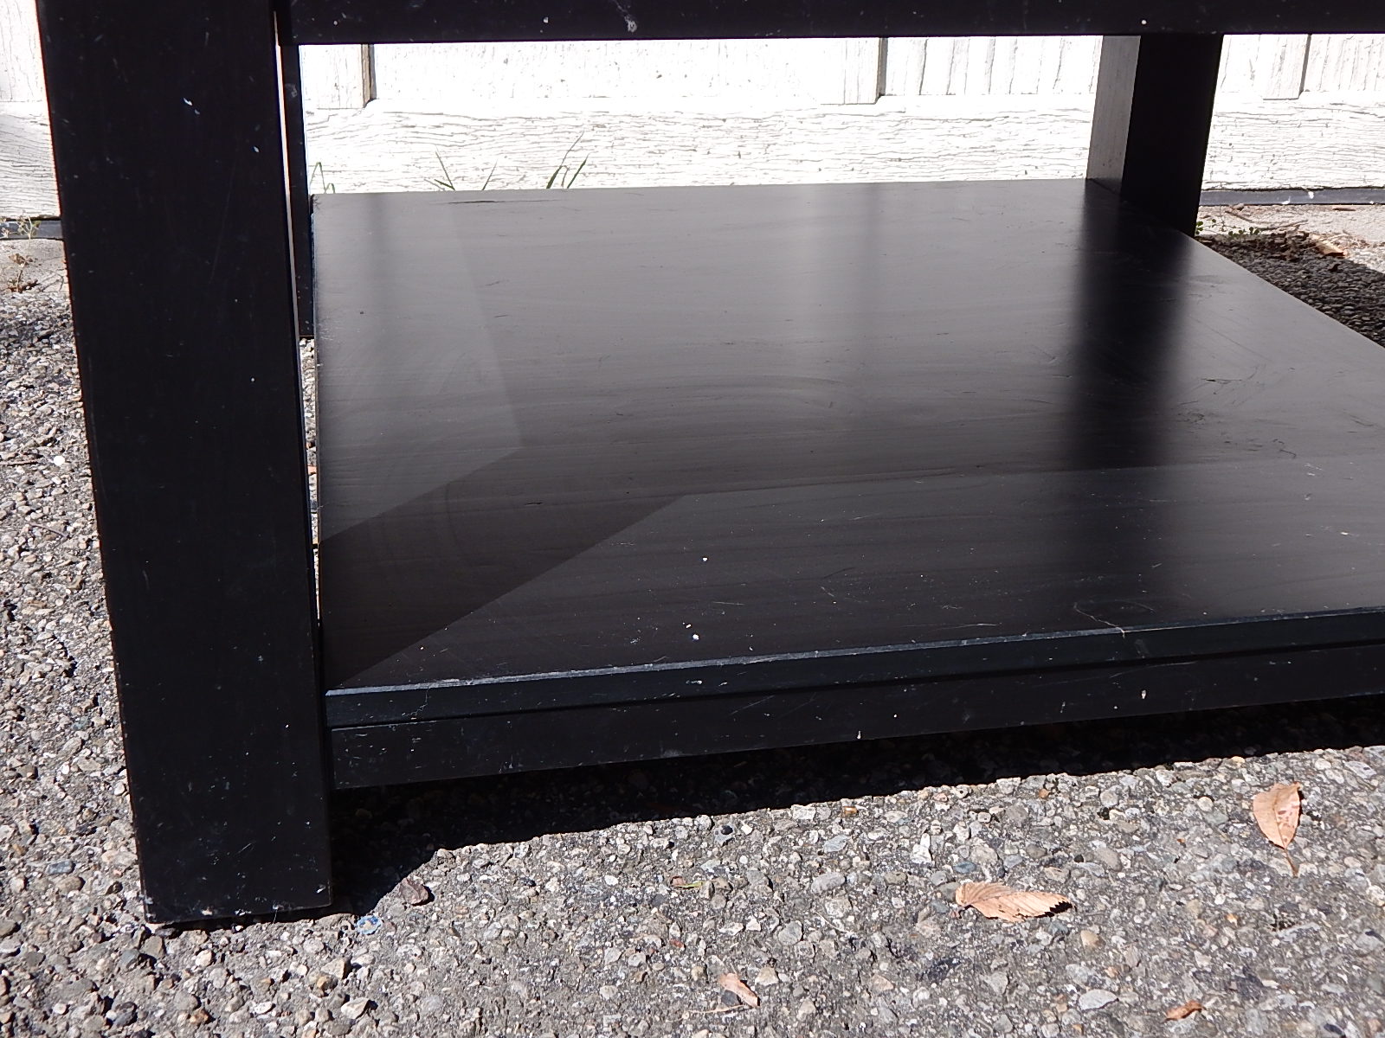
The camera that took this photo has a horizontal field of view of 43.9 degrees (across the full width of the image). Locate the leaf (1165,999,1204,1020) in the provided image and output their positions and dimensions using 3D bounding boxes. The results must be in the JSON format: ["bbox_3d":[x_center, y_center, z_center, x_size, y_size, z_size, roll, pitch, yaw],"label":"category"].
[{"bbox_3d":[0.208,0.208,0.727,0.018,0.006,0.008,-10,27,-25],"label":"leaf"}]

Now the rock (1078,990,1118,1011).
[{"bbox_3d":[0.172,0.205,0.731,0.018,0.007,0.011,-5,25,-15],"label":"rock"}]

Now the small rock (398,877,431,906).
[{"bbox_3d":[-0.127,0.170,0.785,0.015,0.009,0.013,13,26,23],"label":"small rock"}]

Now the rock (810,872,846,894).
[{"bbox_3d":[0.063,0.169,0.800,0.018,0.008,0.010,-11,27,-26],"label":"rock"}]

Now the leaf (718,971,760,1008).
[{"bbox_3d":[0.019,0.200,0.729,0.011,0.008,0.024,-16,30,-34],"label":"leaf"}]

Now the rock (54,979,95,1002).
[{"bbox_3d":[-0.258,0.197,0.718,0.018,0.007,0.009,-14,28,-30],"label":"rock"}]

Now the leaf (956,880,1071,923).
[{"bbox_3d":[0.147,0.175,0.789,0.051,0.011,0.026,1,24,-3],"label":"leaf"}]

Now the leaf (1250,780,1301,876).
[{"bbox_3d":[0.292,0.152,0.853,0.025,0.010,0.074,6,25,10],"label":"leaf"}]

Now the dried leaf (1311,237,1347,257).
[{"bbox_3d":[0.691,-0.295,1.867,0.042,0.015,0.026,9,25,16],"label":"dried leaf"}]

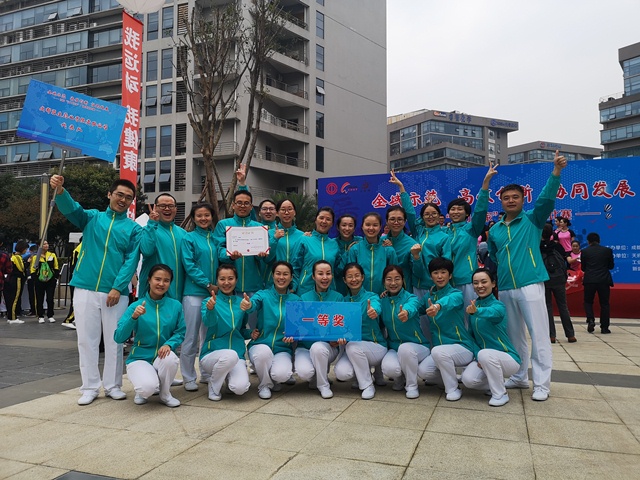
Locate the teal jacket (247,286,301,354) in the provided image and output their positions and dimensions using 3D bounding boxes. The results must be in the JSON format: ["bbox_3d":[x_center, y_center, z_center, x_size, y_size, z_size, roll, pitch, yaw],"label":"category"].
[{"bbox_3d":[-0.387,0.669,4.150,0.460,0.570,0.420,1,-3,0],"label":"teal jacket"}]

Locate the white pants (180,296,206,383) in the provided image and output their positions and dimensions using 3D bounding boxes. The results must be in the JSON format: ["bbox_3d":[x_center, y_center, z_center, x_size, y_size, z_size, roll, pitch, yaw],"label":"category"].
[{"bbox_3d":[-1.068,0.813,4.250,0.310,0.840,0.280,1,-3,-18],"label":"white pants"}]

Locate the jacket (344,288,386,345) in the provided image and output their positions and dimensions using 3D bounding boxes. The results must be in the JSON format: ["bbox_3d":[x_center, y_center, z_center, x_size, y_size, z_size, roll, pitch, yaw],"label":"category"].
[{"bbox_3d":[0.378,0.649,4.240,0.420,0.500,0.420,-1,-3,10],"label":"jacket"}]

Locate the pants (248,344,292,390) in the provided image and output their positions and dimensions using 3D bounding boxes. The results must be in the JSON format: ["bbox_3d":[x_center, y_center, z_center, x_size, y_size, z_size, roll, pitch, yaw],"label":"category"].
[{"bbox_3d":[-0.430,1.030,4.250,0.400,0.410,0.520,0,-3,-6],"label":"pants"}]

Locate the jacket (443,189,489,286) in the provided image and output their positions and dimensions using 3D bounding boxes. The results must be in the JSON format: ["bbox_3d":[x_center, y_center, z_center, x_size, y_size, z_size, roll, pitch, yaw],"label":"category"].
[{"bbox_3d":[1.317,-0.014,4.550,0.440,0.870,0.300,-2,-3,26],"label":"jacket"}]

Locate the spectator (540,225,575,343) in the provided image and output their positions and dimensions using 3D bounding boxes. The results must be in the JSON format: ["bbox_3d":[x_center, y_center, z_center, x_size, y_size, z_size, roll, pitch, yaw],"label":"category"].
[{"bbox_3d":[3.316,0.592,7.000,0.520,1.640,0.420,-1,-3,12],"label":"spectator"}]

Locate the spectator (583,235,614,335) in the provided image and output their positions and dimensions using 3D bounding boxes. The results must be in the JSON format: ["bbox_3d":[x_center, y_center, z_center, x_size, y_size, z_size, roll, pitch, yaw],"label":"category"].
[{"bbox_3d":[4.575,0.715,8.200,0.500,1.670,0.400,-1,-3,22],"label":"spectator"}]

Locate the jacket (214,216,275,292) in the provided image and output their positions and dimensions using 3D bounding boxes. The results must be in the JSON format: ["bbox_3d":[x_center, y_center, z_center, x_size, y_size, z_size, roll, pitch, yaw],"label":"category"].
[{"bbox_3d":[-0.685,0.121,4.470,0.560,0.700,0.400,1,-3,-3],"label":"jacket"}]

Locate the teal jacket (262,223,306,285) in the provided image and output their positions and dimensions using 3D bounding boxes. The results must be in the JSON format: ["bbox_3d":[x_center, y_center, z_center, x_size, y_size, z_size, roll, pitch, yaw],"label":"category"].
[{"bbox_3d":[-0.338,0.147,4.750,0.430,0.630,0.300,0,-3,6],"label":"teal jacket"}]

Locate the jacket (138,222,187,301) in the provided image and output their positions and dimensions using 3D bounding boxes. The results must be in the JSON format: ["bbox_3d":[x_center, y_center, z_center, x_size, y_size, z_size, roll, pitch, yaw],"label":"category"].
[{"bbox_3d":[-1.396,0.200,4.480,0.520,0.710,0.340,1,-3,-25],"label":"jacket"}]

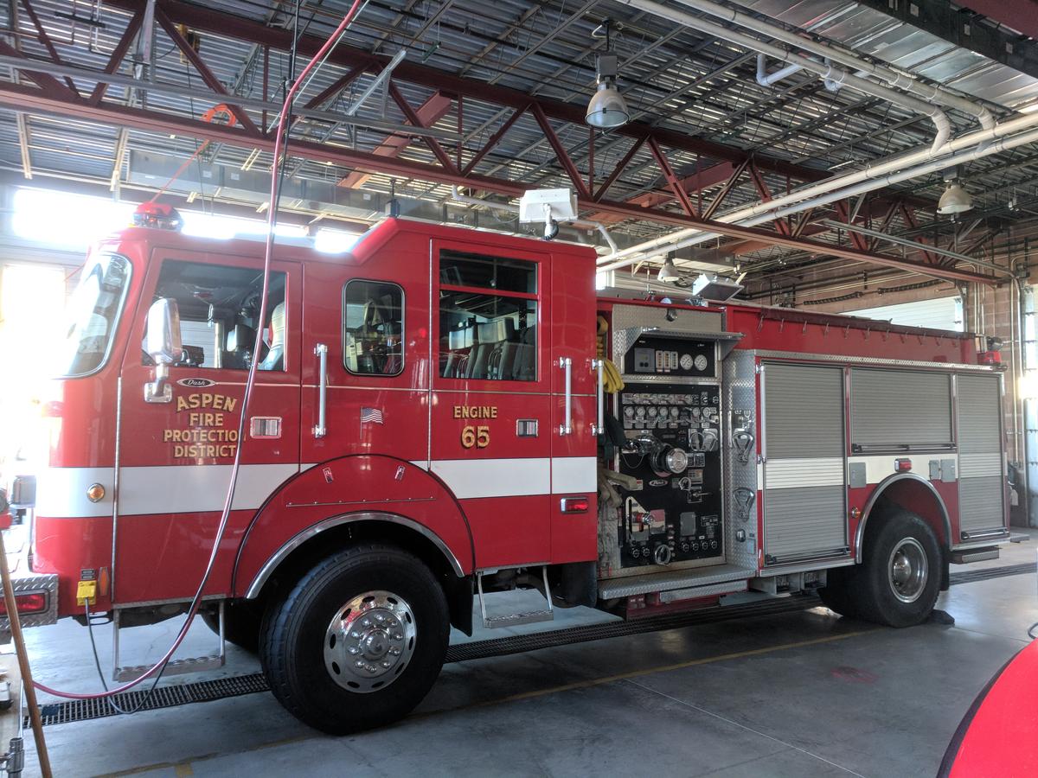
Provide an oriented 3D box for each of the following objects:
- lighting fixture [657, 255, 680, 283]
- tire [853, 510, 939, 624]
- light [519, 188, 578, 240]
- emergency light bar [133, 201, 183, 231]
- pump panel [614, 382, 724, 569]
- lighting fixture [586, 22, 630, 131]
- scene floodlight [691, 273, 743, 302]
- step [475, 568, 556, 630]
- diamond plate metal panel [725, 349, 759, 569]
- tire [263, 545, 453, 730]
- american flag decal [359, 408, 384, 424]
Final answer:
[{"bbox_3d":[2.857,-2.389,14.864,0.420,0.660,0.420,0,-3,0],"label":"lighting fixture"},{"bbox_3d":[3.545,1.649,7.318,1.070,1.070,0.285,2,-4,-30],"label":"tire"},{"bbox_3d":[0.233,-1.366,6.080,0.420,0.400,0.200,-1,-3,15],"label":"light"},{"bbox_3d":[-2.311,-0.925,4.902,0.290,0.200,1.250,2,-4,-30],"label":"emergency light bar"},{"bbox_3d":[1.289,0.663,6.150,1.120,1.460,0.260,2,-4,-30],"label":"pump panel"},{"bbox_3d":[0.831,-2.986,7.368,0.420,0.996,0.420,0,-3,0],"label":"lighting fixture"},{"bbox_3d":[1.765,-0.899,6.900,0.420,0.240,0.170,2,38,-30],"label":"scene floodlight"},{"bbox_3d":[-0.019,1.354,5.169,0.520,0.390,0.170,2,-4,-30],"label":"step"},{"bbox_3d":[1.803,0.570,6.384,0.120,1.780,0.370,2,-4,-30],"label":"diamond plate metal panel"},{"bbox_3d":[-0.964,1.502,4.734,1.080,1.080,0.375,2,-4,-36],"label":"tire"},{"bbox_3d":[-0.873,0.159,4.653,0.145,0.100,0.010,2,-4,-30],"label":"american flag decal"}]

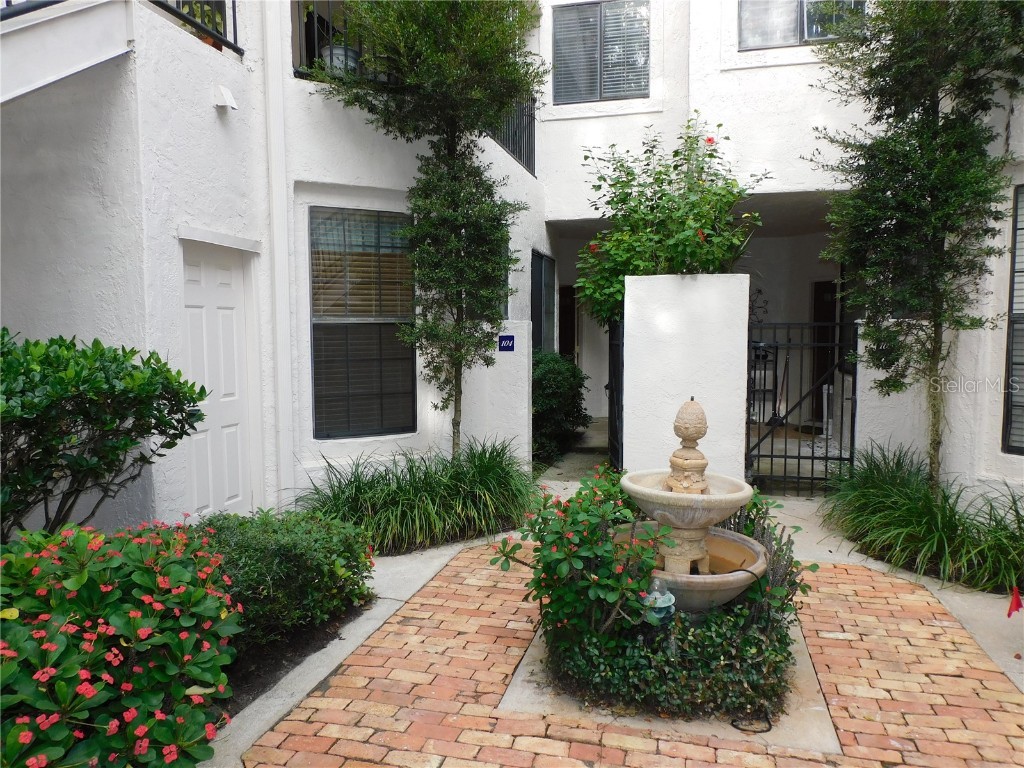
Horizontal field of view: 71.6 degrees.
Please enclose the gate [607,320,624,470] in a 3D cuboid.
[{"bbox_3d":[1.030,0.151,7.077,0.050,1.470,0.800,0,5,-1],"label":"gate"}]

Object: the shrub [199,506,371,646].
[{"bbox_3d":[-1.284,0.979,3.819,0.840,0.500,0.860,1,5,15],"label":"shrub"}]

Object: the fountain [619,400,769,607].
[{"bbox_3d":[0.818,0.631,3.279,0.680,1.120,0.680,1,5,15],"label":"fountain"}]

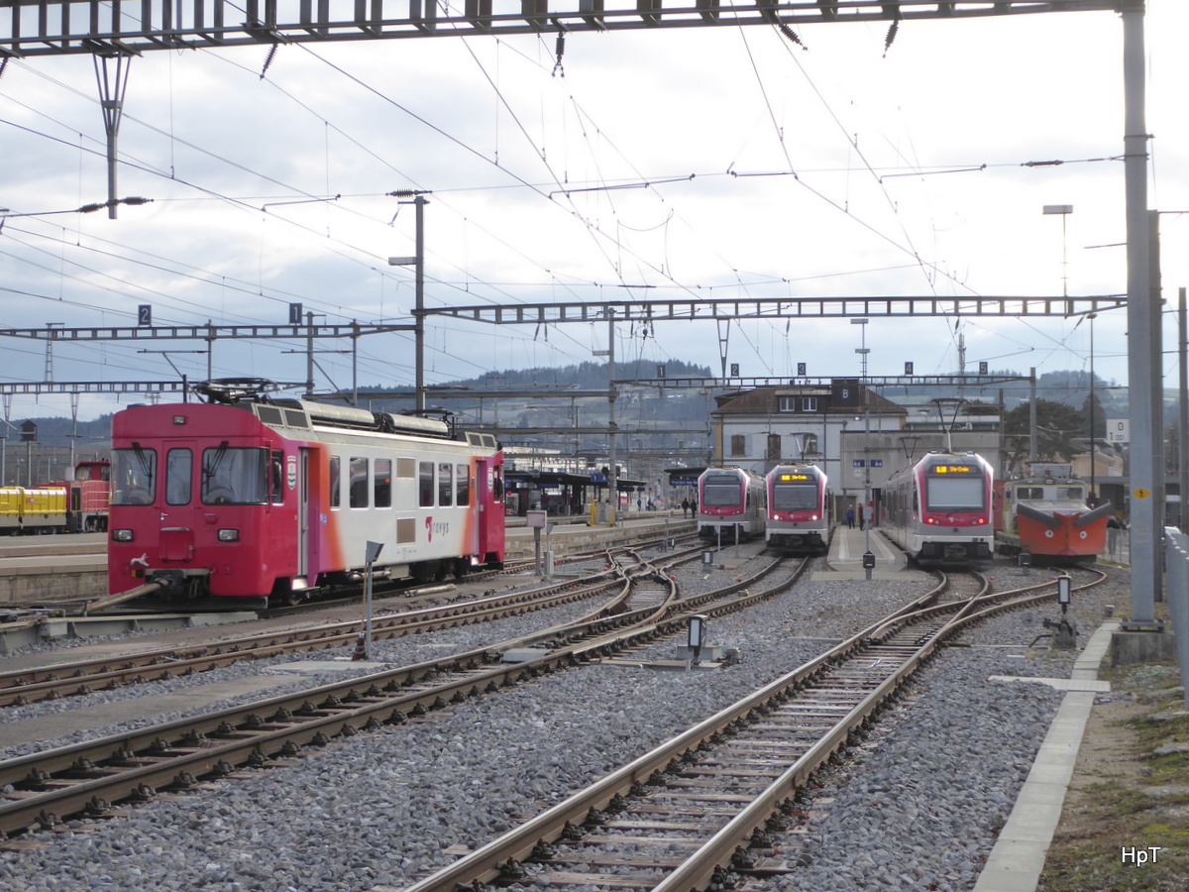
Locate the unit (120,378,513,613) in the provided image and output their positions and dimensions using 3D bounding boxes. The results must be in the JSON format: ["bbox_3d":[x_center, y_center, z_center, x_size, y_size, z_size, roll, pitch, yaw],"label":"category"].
[{"bbox_3d":[-5.127,0.996,40.718,2.680,3.950,17.600,0,-2,10],"label":"unit"}]

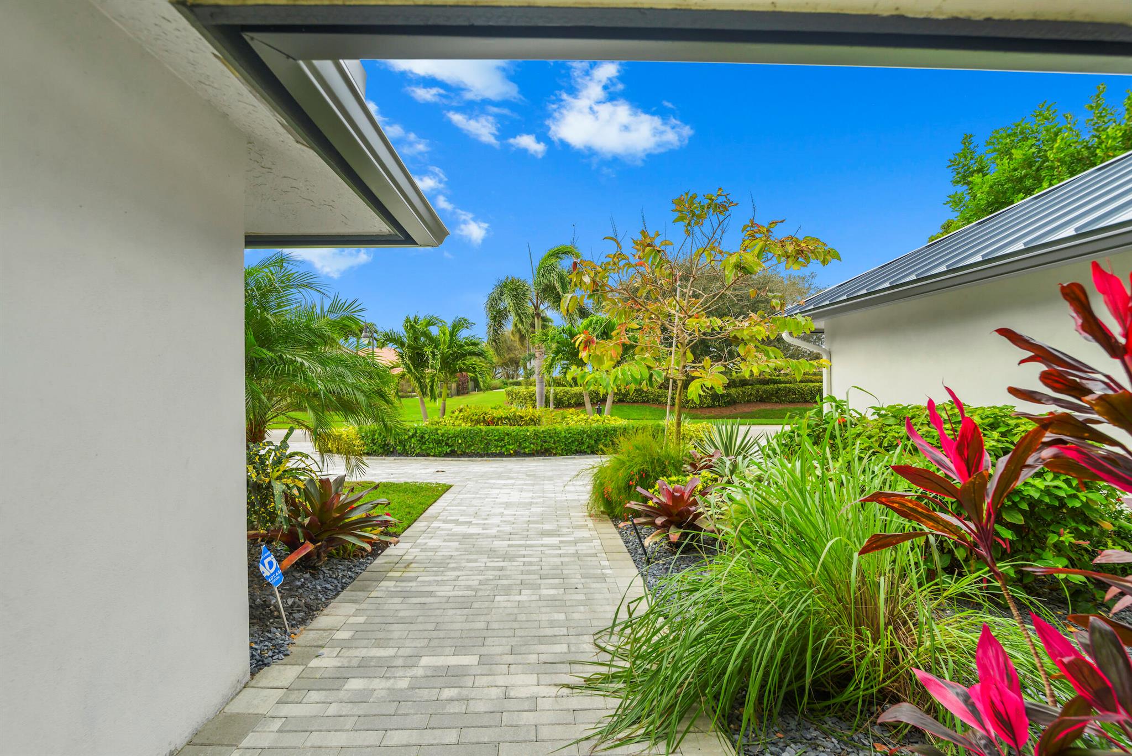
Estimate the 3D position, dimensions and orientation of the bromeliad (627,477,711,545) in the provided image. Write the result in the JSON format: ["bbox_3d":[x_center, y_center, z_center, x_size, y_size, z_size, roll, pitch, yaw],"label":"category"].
[{"bbox_3d":[0.991,1.270,4.800,0.820,0.580,0.800,-1,-1,-2],"label":"bromeliad"}]

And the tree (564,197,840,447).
[{"bbox_3d":[1.930,-0.525,7.200,3.850,4.250,3.600,-1,-1,-2],"label":"tree"}]

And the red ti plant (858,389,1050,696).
[{"bbox_3d":[1.652,0.714,2.120,0.840,1.360,0.750,-1,-1,-2],"label":"red ti plant"}]

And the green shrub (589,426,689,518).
[{"bbox_3d":[0.906,1.126,6.250,1.200,0.950,1.150,-1,-1,-2],"label":"green shrub"}]

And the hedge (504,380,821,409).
[{"bbox_3d":[6.030,1.099,30.500,20.000,1.500,1.800,-1,-1,-2],"label":"hedge"}]

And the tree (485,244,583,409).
[{"bbox_3d":[-0.801,-0.896,13.600,2.800,5.500,2.700,-1,-1,-2],"label":"tree"}]

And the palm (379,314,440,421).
[{"bbox_3d":[-4.208,0.061,13.800,1.800,3.600,1.800,-1,-1,-2],"label":"palm"}]

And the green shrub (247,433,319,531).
[{"bbox_3d":[-2.667,1.012,4.550,0.900,1.100,0.900,-1,-1,-2],"label":"green shrub"}]

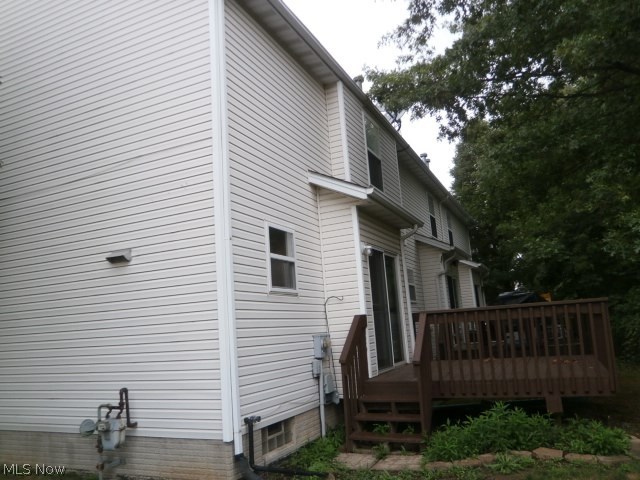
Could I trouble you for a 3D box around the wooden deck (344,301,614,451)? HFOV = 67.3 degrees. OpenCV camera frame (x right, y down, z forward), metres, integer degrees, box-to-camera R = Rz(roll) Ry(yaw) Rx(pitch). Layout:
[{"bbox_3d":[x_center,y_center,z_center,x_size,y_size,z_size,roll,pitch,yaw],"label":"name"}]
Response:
[{"bbox_3d":[2.592,1.904,7.345,3.151,1.677,4.222,-8,-12,24],"label":"wooden deck"}]

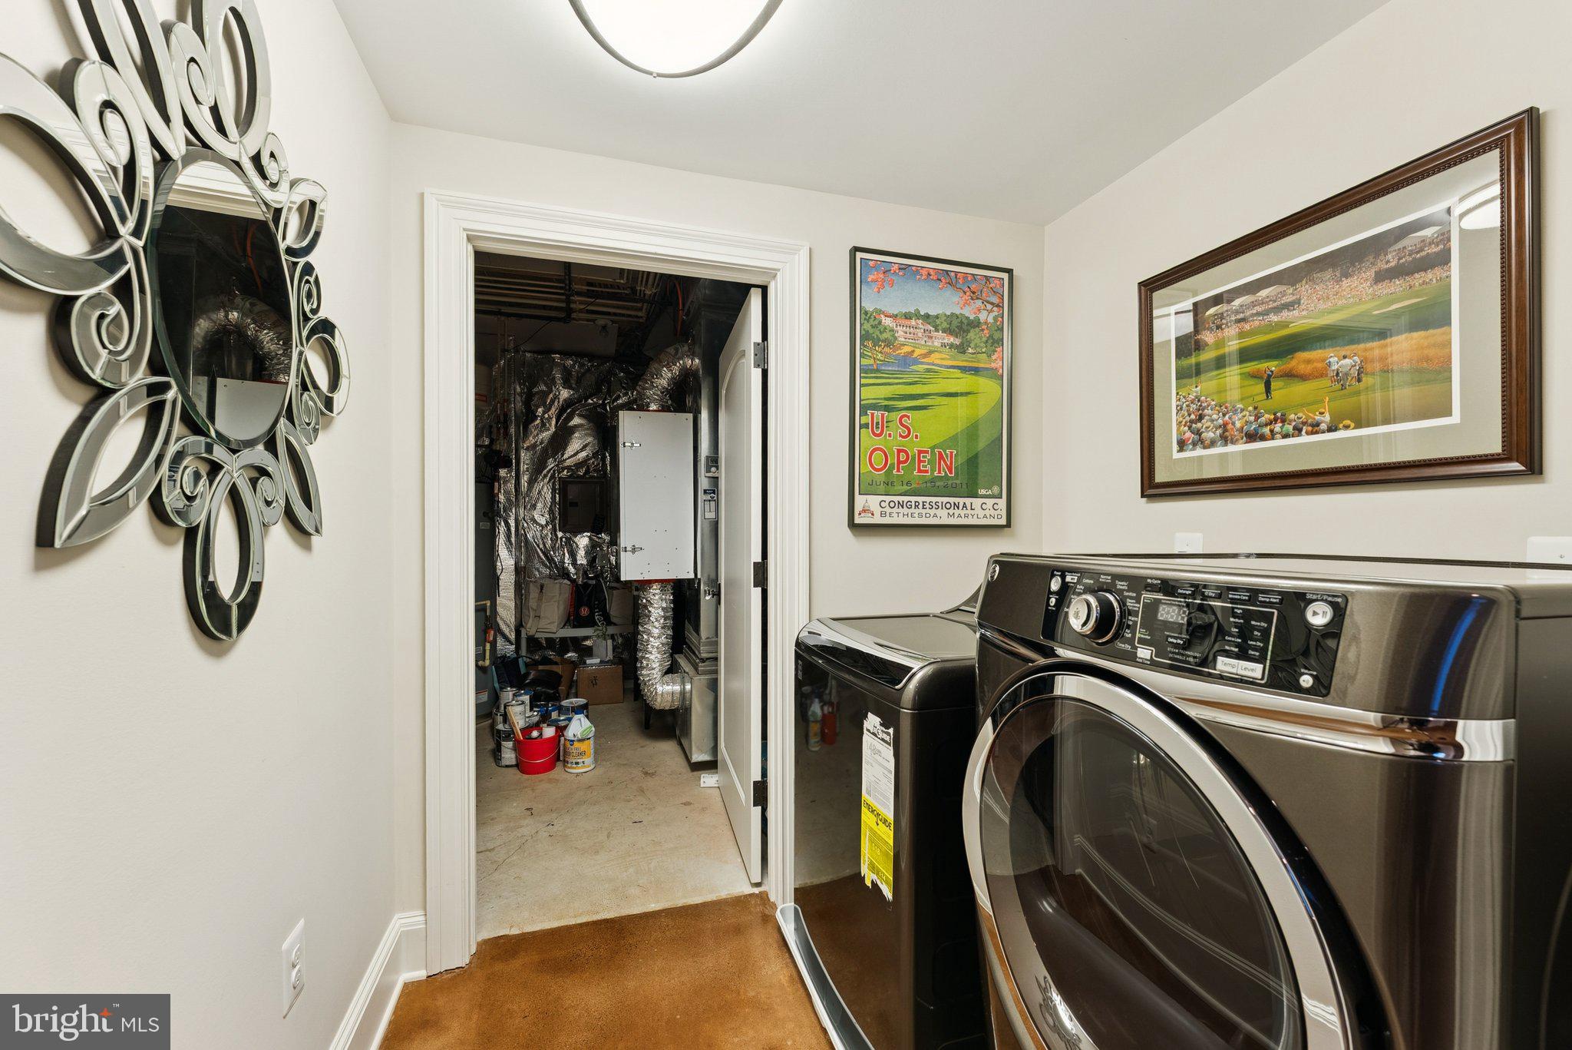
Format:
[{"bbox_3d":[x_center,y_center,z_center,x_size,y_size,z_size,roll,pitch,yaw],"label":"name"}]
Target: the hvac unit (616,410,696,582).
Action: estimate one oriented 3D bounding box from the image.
[{"bbox_3d":[-0.676,-0.139,3.130,0.352,0.806,0.380,0,0,-17],"label":"hvac unit"}]

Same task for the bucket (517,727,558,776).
[{"bbox_3d":[-1.276,1.157,3.145,0.217,0.180,0.217,0,0,-17],"label":"bucket"}]

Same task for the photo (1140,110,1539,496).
[{"bbox_3d":[1.215,-0.411,1.480,0.030,0.654,0.818,0,0,-17],"label":"photo"}]

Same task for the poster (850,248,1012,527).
[{"bbox_3d":[0.524,-0.458,2.156,0.622,0.940,0.027,0,0,-17],"label":"poster"}]

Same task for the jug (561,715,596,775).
[{"bbox_3d":[-1.060,1.099,3.153,0.152,0.297,0.149,0,0,-7],"label":"jug"}]

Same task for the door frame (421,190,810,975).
[{"bbox_3d":[-0.478,0.164,1.925,1.123,2.169,0.150,0,0,-17],"label":"door frame"}]

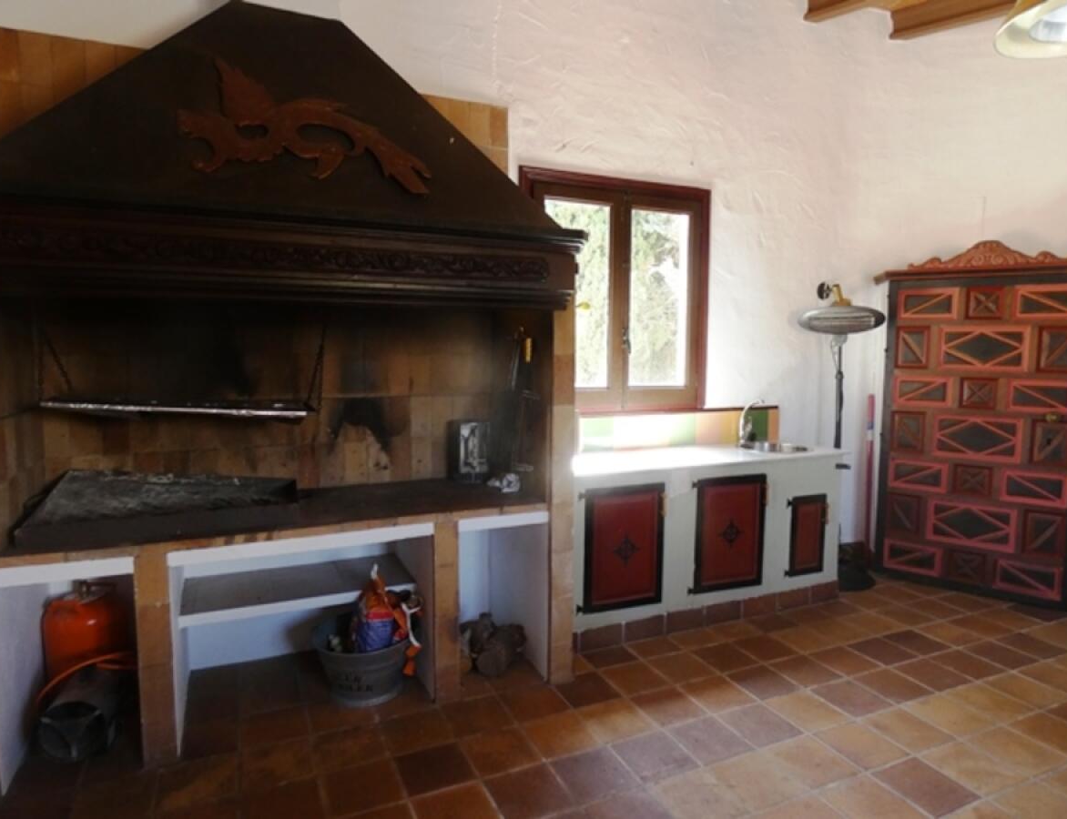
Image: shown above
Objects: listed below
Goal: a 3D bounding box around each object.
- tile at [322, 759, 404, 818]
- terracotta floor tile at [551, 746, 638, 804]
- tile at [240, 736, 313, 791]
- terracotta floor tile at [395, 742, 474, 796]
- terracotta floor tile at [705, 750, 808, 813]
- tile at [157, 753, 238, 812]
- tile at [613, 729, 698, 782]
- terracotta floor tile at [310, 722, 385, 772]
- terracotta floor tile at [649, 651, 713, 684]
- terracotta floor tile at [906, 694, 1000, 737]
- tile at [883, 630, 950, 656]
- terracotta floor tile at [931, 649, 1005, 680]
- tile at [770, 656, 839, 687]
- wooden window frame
[{"bbox_3d":[-0.600,1.314,2.195,0.240,0.020,0.240,-2,5,-23],"label":"tile"},{"bbox_3d":[0.206,1.302,2.252,0.237,0.015,0.237,-2,5,-23],"label":"terracotta floor tile"},{"bbox_3d":[-0.938,1.296,2.320,0.237,0.015,0.237,-2,5,-23],"label":"tile"},{"bbox_3d":[-0.354,1.270,2.226,0.238,0.015,0.238,-2,5,-23],"label":"terracotta floor tile"},{"bbox_3d":[0.762,1.271,2.159,0.238,0.015,0.238,-2,5,-23],"label":"terracotta floor tile"},{"bbox_3d":[-1.142,1.278,2.161,0.238,0.015,0.238,-2,5,-23],"label":"tile"},{"bbox_3d":[0.432,1.263,2.294,0.243,0.015,0.243,-2,5,-23],"label":"tile"},{"bbox_3d":[-0.706,1.296,2.422,0.240,0.020,0.240,-2,5,-23],"label":"terracotta floor tile"},{"bbox_3d":[0.695,1.209,2.949,0.243,0.015,0.243,-2,5,-23],"label":"terracotta floor tile"},{"bbox_3d":[1.732,1.276,2.627,0.240,0.020,0.240,-2,5,-23],"label":"terracotta floor tile"},{"bbox_3d":[2.001,1.222,3.289,0.238,0.015,0.238,-2,5,-23],"label":"tile"},{"bbox_3d":[2.042,1.207,2.977,0.238,0.015,0.238,-2,5,-23],"label":"terracotta floor tile"},{"bbox_3d":[1.287,1.244,2.985,0.237,0.015,0.237,-2,5,-23],"label":"tile"},{"bbox_3d":[0.512,-0.664,3.760,1.290,1.380,0.090,-2,5,-23],"label":"wooden window frame"}]

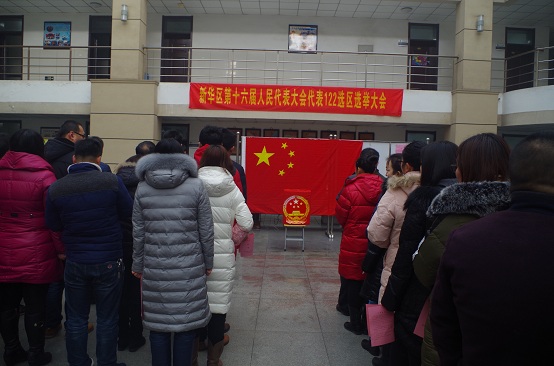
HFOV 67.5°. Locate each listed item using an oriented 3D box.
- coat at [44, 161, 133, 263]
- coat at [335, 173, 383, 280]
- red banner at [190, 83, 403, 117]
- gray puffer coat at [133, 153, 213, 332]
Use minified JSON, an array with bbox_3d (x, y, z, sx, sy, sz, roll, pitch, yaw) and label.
[{"bbox_3d":[-1.379,0.223,3.030,0.600,0.740,0.370,1,3,-8],"label":"coat"},{"bbox_3d":[0.821,0.418,3.980,0.520,1.020,0.360,1,3,-15],"label":"coat"},{"bbox_3d":[0.532,-2.277,11.300,5.780,0.720,0.050,2,3,0],"label":"red banner"},{"bbox_3d":[-0.668,0.372,2.660,0.500,1.120,0.360,2,3,0],"label":"gray puffer coat"}]

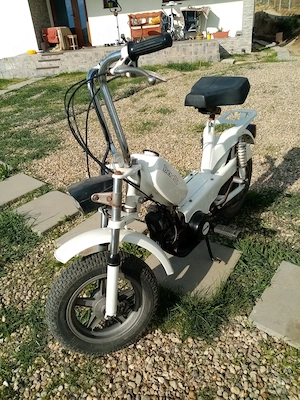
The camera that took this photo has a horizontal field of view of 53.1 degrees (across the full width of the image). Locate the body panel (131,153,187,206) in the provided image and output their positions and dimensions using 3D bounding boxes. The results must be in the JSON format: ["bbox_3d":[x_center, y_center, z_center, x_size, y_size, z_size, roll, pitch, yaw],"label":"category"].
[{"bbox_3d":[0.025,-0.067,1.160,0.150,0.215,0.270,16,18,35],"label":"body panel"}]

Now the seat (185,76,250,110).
[{"bbox_3d":[0.276,-0.470,1.349,0.230,0.115,0.300,16,35,35],"label":"seat"}]

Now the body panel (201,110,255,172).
[{"bbox_3d":[0.400,-0.333,1.577,0.170,0.240,0.500,16,35,35],"label":"body panel"}]

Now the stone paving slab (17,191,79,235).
[{"bbox_3d":[-0.718,0.081,2.175,0.400,0.045,0.430,-29,36,-36],"label":"stone paving slab"}]

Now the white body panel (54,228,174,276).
[{"bbox_3d":[-0.112,0.194,1.076,0.420,0.170,0.105,1,12,-16],"label":"white body panel"}]

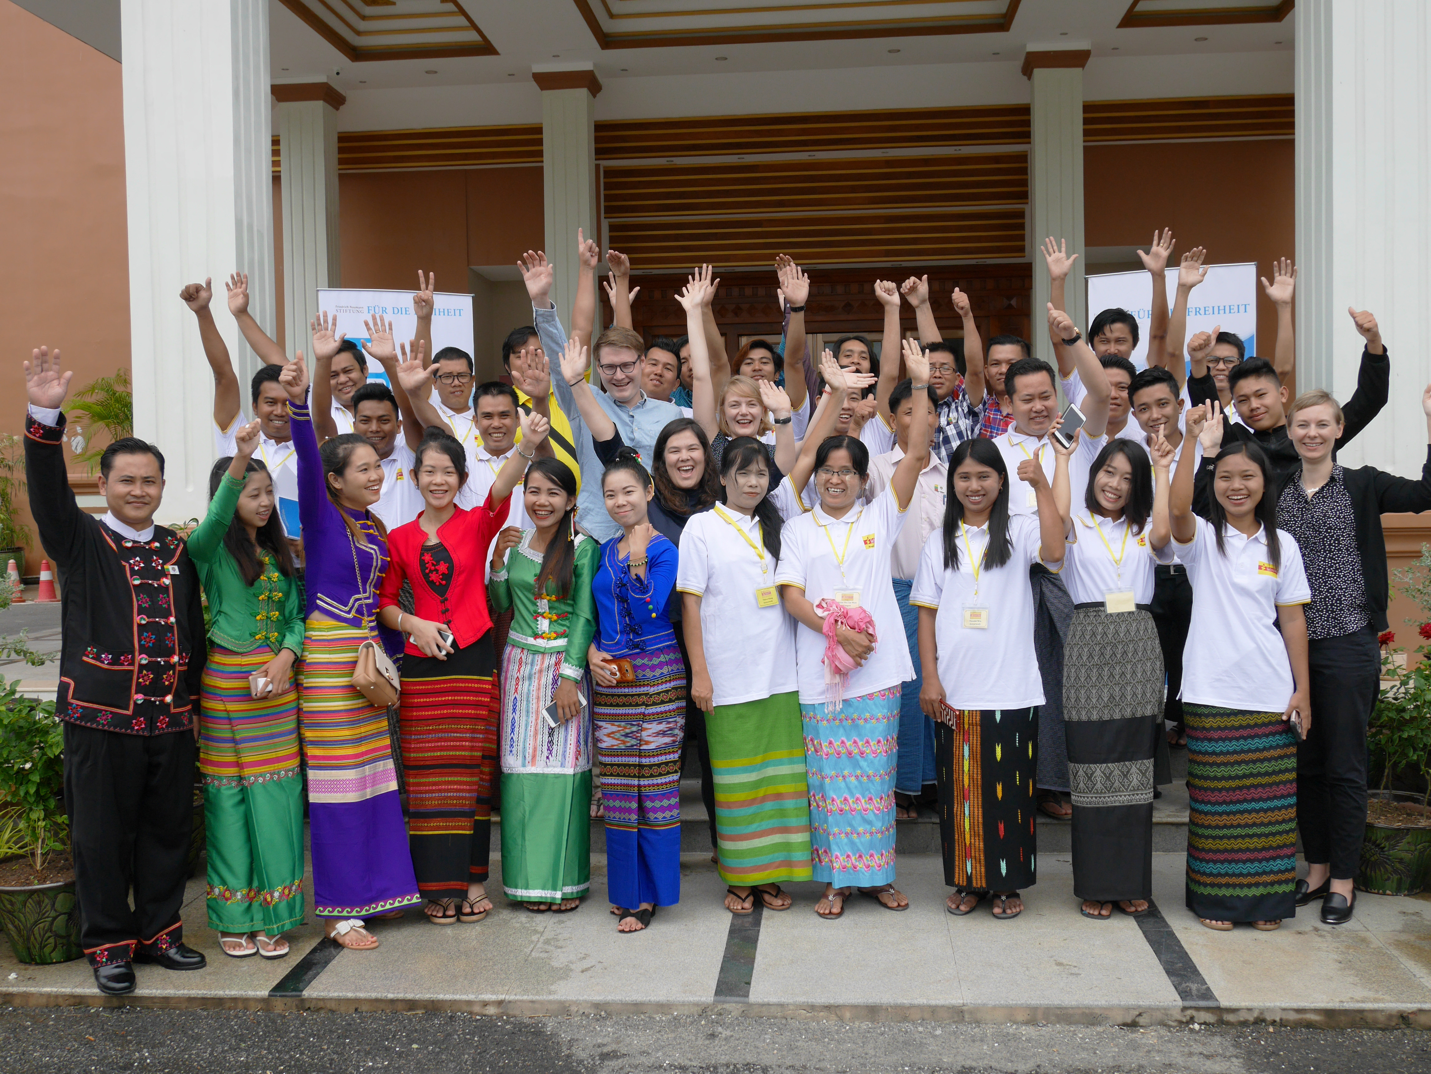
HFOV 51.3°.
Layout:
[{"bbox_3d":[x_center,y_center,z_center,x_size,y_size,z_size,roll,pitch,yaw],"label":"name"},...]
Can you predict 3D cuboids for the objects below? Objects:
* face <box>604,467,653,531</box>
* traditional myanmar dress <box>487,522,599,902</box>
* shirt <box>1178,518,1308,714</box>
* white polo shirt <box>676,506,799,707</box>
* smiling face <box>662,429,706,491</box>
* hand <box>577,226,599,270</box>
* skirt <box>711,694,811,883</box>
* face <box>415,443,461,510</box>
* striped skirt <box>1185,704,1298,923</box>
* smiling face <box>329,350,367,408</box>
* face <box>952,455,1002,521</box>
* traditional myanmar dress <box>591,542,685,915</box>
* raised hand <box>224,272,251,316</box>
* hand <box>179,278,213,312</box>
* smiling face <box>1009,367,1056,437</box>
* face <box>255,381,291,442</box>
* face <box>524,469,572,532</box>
[{"bbox_3d":[-0.282,-0.126,4.850,0.155,0.200,0.150,0,3,16],"label":"face"},{"bbox_3d":[-0.593,0.618,5.127,0.368,1.263,0.310,-1,2,-5],"label":"traditional myanmar dress"},{"bbox_3d":[1.696,0.250,4.786,0.429,0.627,0.270,0,2,14],"label":"shirt"},{"bbox_3d":[0.085,0.234,5.020,0.440,0.660,0.270,-2,3,-25],"label":"white polo shirt"},{"bbox_3d":[-0.113,-0.274,5.280,0.155,0.210,0.150,-2,2,0],"label":"smiling face"},{"bbox_3d":[-0.531,-1.203,6.200,0.095,0.180,0.075,-4,4,-6],"label":"hand"},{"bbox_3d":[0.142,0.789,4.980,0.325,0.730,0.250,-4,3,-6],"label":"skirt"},{"bbox_3d":[-0.915,-0.198,4.933,0.151,0.224,0.160,-1,2,-9],"label":"face"},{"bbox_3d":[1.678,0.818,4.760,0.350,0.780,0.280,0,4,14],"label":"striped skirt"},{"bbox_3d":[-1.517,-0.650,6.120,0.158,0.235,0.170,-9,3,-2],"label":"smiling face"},{"bbox_3d":[0.851,-0.158,4.840,0.160,0.210,0.150,0,3,14],"label":"face"},{"bbox_3d":[-0.256,0.611,4.930,0.340,1.230,0.260,0,3,16],"label":"traditional myanmar dress"},{"bbox_3d":[-2.016,-1.026,6.280,0.113,0.183,0.070,-1,2,-14],"label":"raised hand"},{"bbox_3d":[-1.884,-0.876,5.400,0.100,0.120,0.085,-9,3,-6],"label":"hand"},{"bbox_3d":[1.158,-0.488,5.420,0.168,0.235,0.165,-8,3,-1],"label":"smiling face"},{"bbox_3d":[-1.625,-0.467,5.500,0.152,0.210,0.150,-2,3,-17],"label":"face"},{"bbox_3d":[-0.555,-0.121,4.940,0.148,0.200,0.150,3,2,5],"label":"face"}]

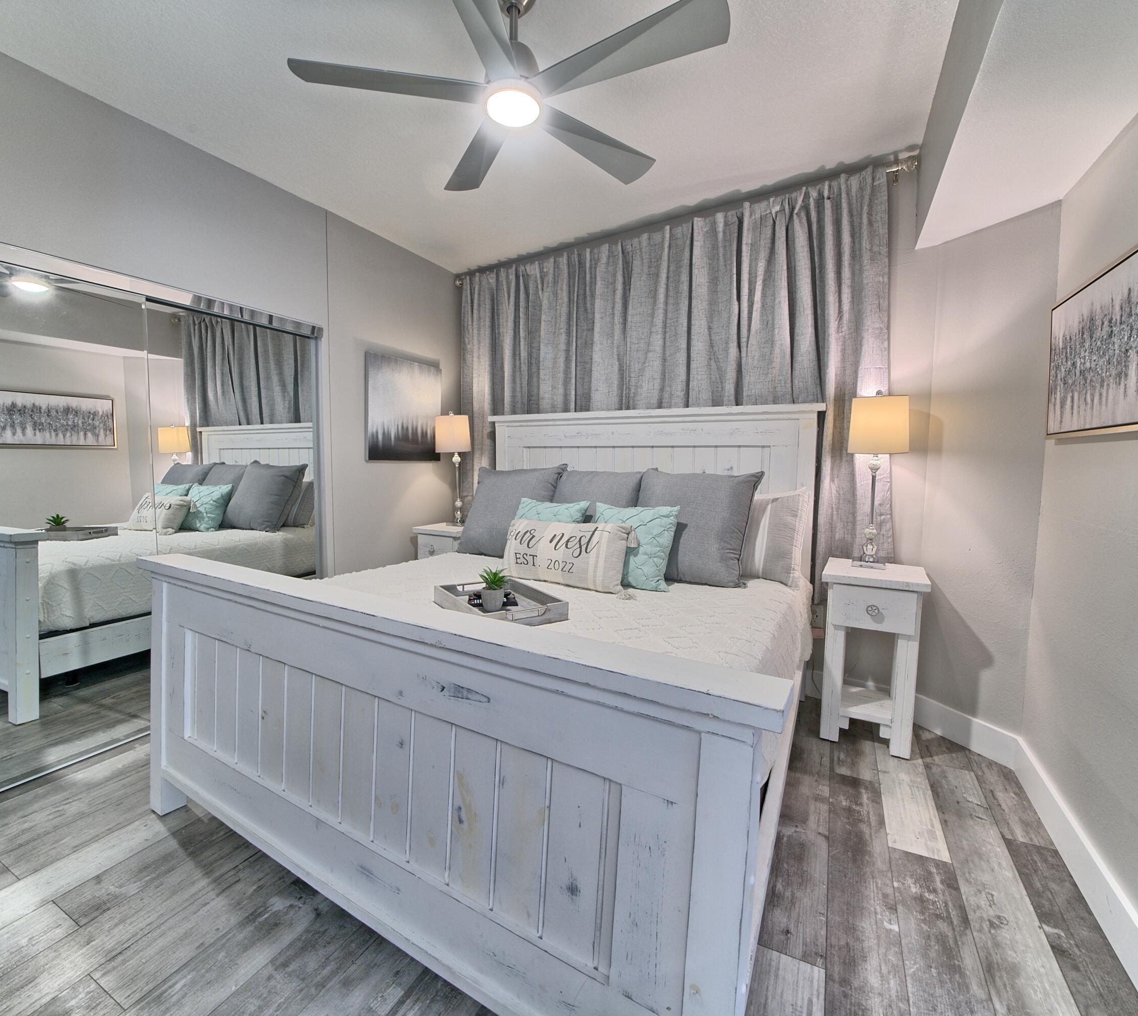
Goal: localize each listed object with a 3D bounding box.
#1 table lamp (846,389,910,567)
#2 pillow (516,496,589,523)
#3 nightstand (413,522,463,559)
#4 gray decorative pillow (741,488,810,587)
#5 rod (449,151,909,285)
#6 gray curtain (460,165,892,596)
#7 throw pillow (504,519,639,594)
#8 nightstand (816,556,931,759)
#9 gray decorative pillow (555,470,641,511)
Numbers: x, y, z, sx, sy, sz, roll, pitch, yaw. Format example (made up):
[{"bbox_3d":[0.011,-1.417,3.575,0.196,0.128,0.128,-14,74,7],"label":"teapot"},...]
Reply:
[{"bbox_3d":[1.516,-0.128,2.528,0.260,0.870,0.260,4,5,28],"label":"table lamp"},{"bbox_3d":[-0.116,0.140,2.583,0.420,0.400,0.140,4,-21,28],"label":"pillow"},{"bbox_3d":[-0.805,0.550,3.732,0.430,0.820,0.440,4,5,28],"label":"nightstand"},{"bbox_3d":[0.834,0.133,2.765,0.800,0.520,0.170,4,-7,28],"label":"gray decorative pillow"},{"bbox_3d":[0.424,-1.694,3.159,2.870,0.060,0.080,1,4,28],"label":"rod"},{"bbox_3d":[0.393,-0.639,3.258,2.800,2.140,0.120,4,5,28],"label":"gray curtain"},{"bbox_3d":[-0.025,0.211,2.357,0.610,0.300,0.140,4,-19,28],"label":"throw pillow"},{"bbox_3d":[1.494,0.717,2.551,0.430,0.820,0.450,4,5,28],"label":"nightstand"},{"bbox_3d":[0.168,0.049,2.868,0.610,0.580,0.190,4,-20,28],"label":"gray decorative pillow"}]

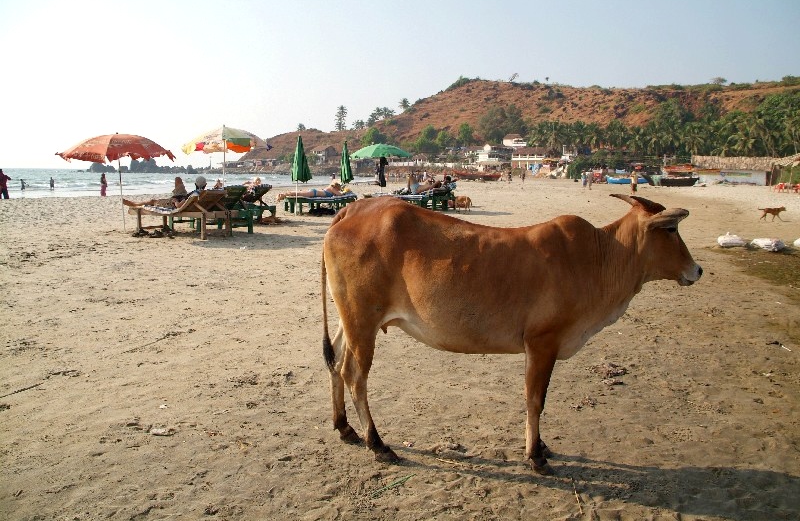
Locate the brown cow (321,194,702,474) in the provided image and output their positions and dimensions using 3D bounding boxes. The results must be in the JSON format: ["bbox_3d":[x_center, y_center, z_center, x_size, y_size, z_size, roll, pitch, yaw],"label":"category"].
[{"bbox_3d":[0.495,0.336,2.862,1.780,1.270,0.500,1,9,4],"label":"brown cow"}]

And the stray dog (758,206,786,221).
[{"bbox_3d":[11.967,-1.497,19.293,0.900,0.507,0.200,0,9,0],"label":"stray dog"}]

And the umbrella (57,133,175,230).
[{"bbox_3d":[-5.826,-1.610,12.406,2.450,2.020,2.450,1,8,0],"label":"umbrella"}]

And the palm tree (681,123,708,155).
[{"bbox_3d":[50.356,-18.768,103.356,4.900,9.409,4.900,0,9,0],"label":"palm tree"}]

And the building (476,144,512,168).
[{"bbox_3d":[26.271,-29.416,169.487,10.500,7.200,9.000,1,8,6],"label":"building"}]

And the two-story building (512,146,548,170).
[{"bbox_3d":[32.106,-25.476,150.855,9.300,6.200,7.000,1,8,3],"label":"two-story building"}]

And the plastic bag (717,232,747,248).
[{"bbox_3d":[6.887,-0.431,12.476,0.600,0.240,0.380,4,9,25],"label":"plastic bag"}]

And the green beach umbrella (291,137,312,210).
[{"bbox_3d":[-2.809,-2.388,16.937,0.600,2.270,0.600,1,8,0],"label":"green beach umbrella"}]

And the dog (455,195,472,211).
[{"bbox_3d":[2.016,-1.793,19.191,0.800,0.520,0.260,7,10,36],"label":"dog"}]

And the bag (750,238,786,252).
[{"bbox_3d":[7.274,-0.321,11.886,0.650,0.249,0.380,4,9,25],"label":"bag"}]

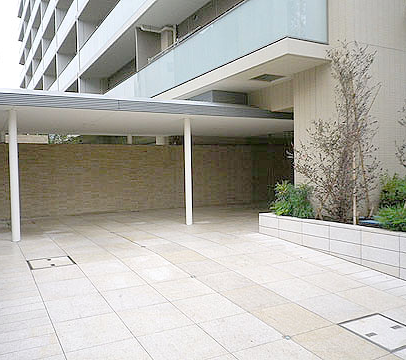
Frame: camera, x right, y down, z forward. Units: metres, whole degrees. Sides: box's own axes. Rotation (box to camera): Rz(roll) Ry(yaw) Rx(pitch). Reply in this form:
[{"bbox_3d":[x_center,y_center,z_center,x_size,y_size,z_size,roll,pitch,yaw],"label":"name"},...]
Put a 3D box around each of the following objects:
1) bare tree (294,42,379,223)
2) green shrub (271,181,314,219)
[{"bbox_3d":[2.408,-0.853,6.900,1.500,3.250,1.400,-1,1,0],"label":"bare tree"},{"bbox_3d":[1.694,0.379,7.350,0.780,0.740,0.750,-1,1,0],"label":"green shrub"}]

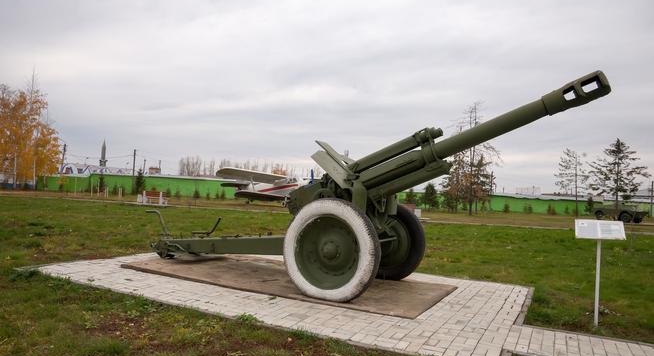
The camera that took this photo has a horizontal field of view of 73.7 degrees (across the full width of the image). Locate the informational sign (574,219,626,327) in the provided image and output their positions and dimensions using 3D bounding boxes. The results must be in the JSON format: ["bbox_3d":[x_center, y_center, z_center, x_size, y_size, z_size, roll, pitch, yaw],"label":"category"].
[{"bbox_3d":[2.880,1.012,4.634,0.460,1.150,0.220,1,-3,23],"label":"informational sign"}]

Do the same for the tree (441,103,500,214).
[{"bbox_3d":[13.494,-1.801,41.000,5.172,10.598,5.172,3,-2,0],"label":"tree"}]

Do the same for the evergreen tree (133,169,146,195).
[{"bbox_3d":[-26.163,0.511,61.000,1.679,3.680,1.679,3,-2,0],"label":"evergreen tree"}]

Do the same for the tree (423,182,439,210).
[{"bbox_3d":[13.531,2.419,57.000,2.092,3.661,2.092,3,-2,0],"label":"tree"}]

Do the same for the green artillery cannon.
[{"bbox_3d":[-0.103,0.129,6.388,7.100,2.730,2.000,1,-3,28],"label":"green artillery cannon"}]

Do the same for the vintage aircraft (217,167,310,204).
[{"bbox_3d":[-6.136,1.277,49.273,12.500,4.100,18.200,0,-3,44],"label":"vintage aircraft"}]

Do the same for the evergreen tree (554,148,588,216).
[{"bbox_3d":[31.404,0.578,56.000,3.982,8.734,3.982,3,-2,0],"label":"evergreen tree"}]

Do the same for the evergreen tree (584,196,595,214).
[{"bbox_3d":[45.757,4.750,76.000,1.569,3.050,1.569,3,-2,0],"label":"evergreen tree"}]

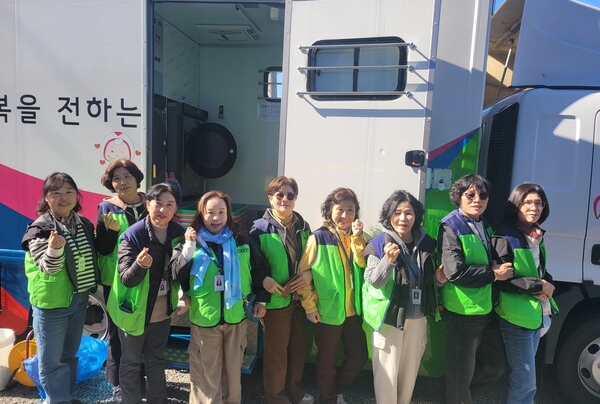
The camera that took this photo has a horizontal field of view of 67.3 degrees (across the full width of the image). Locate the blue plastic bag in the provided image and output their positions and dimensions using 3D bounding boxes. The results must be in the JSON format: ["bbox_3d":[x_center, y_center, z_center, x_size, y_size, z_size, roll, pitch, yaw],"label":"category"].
[{"bbox_3d":[-1.640,1.150,3.180,0.520,0.380,0.330,1,7,-15],"label":"blue plastic bag"}]

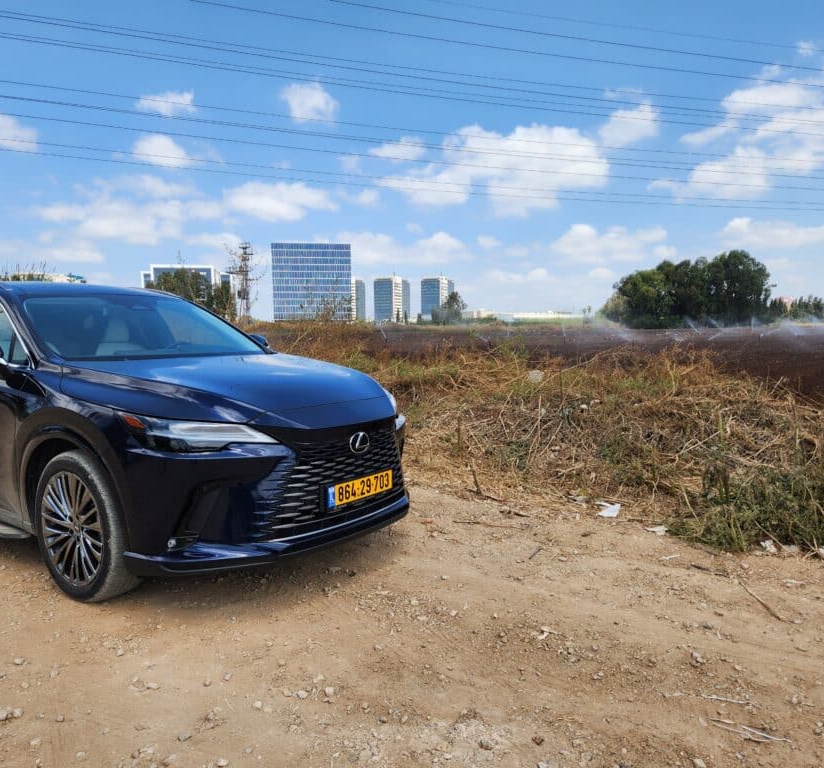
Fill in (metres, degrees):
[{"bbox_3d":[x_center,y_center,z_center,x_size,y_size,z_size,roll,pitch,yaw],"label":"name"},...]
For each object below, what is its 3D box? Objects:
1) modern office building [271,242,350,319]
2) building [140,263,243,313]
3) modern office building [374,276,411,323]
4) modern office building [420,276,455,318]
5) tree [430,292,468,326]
[{"bbox_3d":[-56.840,-56.340,390.510,43.530,44.710,28.000,-1,5,-7],"label":"modern office building"},{"bbox_3d":[-88.130,-34.760,272.980,30.430,22.890,30.000,-1,5,-7],"label":"building"},{"bbox_3d":[-24.070,-104.130,854.090,29.590,56.440,42.000,2,6,24],"label":"modern office building"},{"bbox_3d":[32.960,-104.760,859.060,27.880,56.790,42.000,2,6,24],"label":"modern office building"},{"bbox_3d":[14.980,-31.380,283.330,14.120,14.290,15.000,0,5,0],"label":"tree"}]

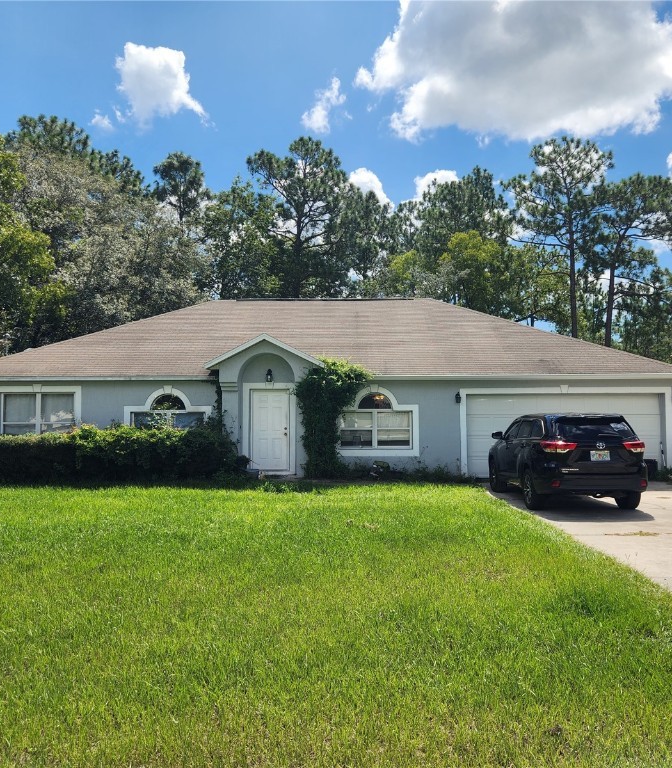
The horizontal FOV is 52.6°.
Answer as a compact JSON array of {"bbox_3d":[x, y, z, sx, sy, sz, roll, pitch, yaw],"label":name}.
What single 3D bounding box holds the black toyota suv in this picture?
[{"bbox_3d":[4.260,1.374,13.155,1.930,1.730,4.870,0,-2,2],"label":"black toyota suv"}]

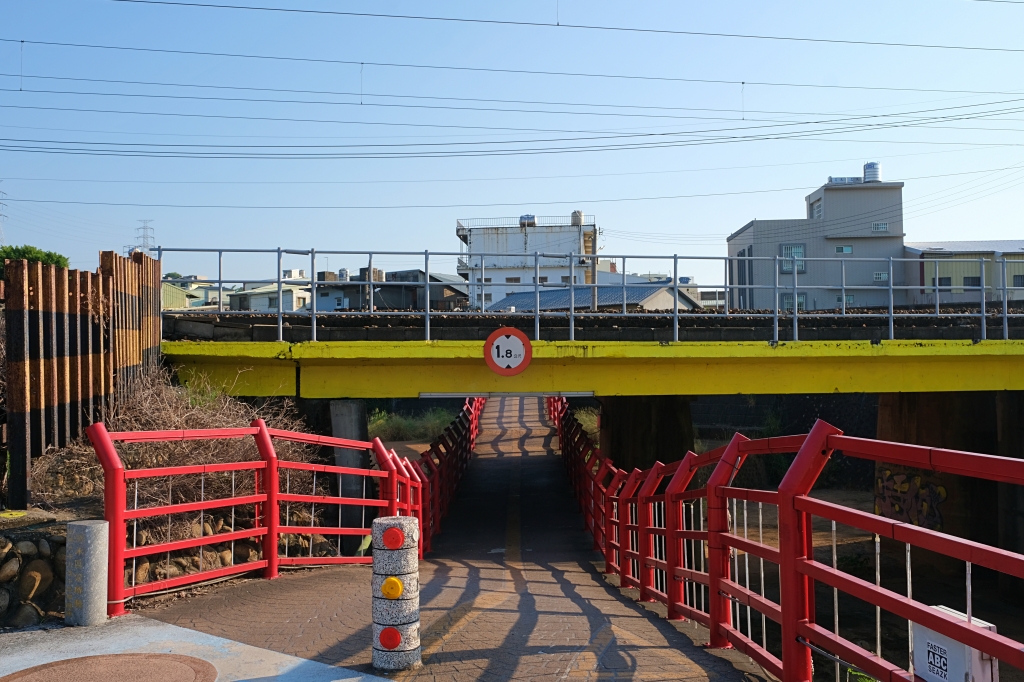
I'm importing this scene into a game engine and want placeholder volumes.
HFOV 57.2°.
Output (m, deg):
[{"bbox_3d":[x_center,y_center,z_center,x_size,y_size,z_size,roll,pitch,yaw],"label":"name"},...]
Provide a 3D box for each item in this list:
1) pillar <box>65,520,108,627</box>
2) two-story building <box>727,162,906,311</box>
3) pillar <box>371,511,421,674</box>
[{"bbox_3d":[-2.655,1.447,5.868,0.240,0.606,0.240,-1,-3,12],"label":"pillar"},{"bbox_3d":[21.208,-5.330,66.296,9.700,12.851,8.000,-1,-3,3],"label":"two-story building"},{"bbox_3d":[-0.606,1.311,4.920,0.242,0.743,0.242,0,-3,2],"label":"pillar"}]

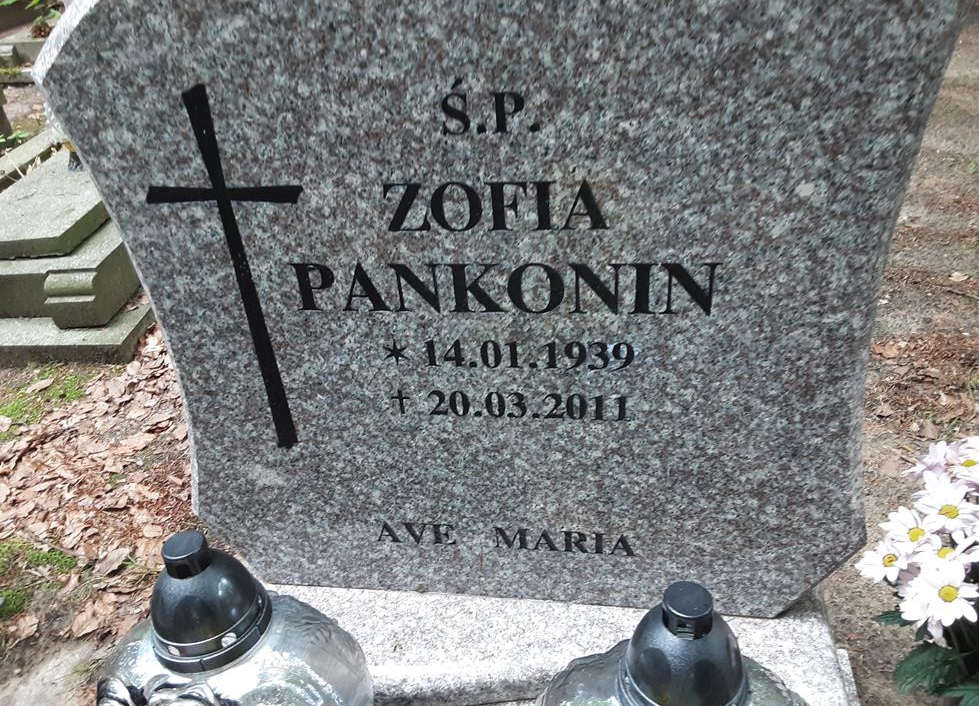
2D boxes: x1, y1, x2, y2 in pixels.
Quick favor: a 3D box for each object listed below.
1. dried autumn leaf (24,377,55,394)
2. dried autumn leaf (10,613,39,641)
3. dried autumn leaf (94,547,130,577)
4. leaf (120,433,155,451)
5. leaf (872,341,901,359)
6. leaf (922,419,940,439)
[{"bbox_3d":[-1.107,0.080,1.960,0.038,0.018,0.076,15,37,29],"label":"dried autumn leaf"},{"bbox_3d":[-0.774,0.456,1.320,0.043,0.022,0.056,-16,34,-18],"label":"dried autumn leaf"},{"bbox_3d":[-0.682,0.376,1.432,0.038,0.025,0.070,6,34,16],"label":"dried autumn leaf"},{"bbox_3d":[-0.776,0.193,1.739,0.070,0.018,0.059,3,33,12],"label":"leaf"},{"bbox_3d":[0.917,-0.007,1.831,0.057,0.018,0.075,9,35,20],"label":"leaf"},{"bbox_3d":[0.883,0.154,1.585,0.033,0.015,0.064,9,35,20],"label":"leaf"}]

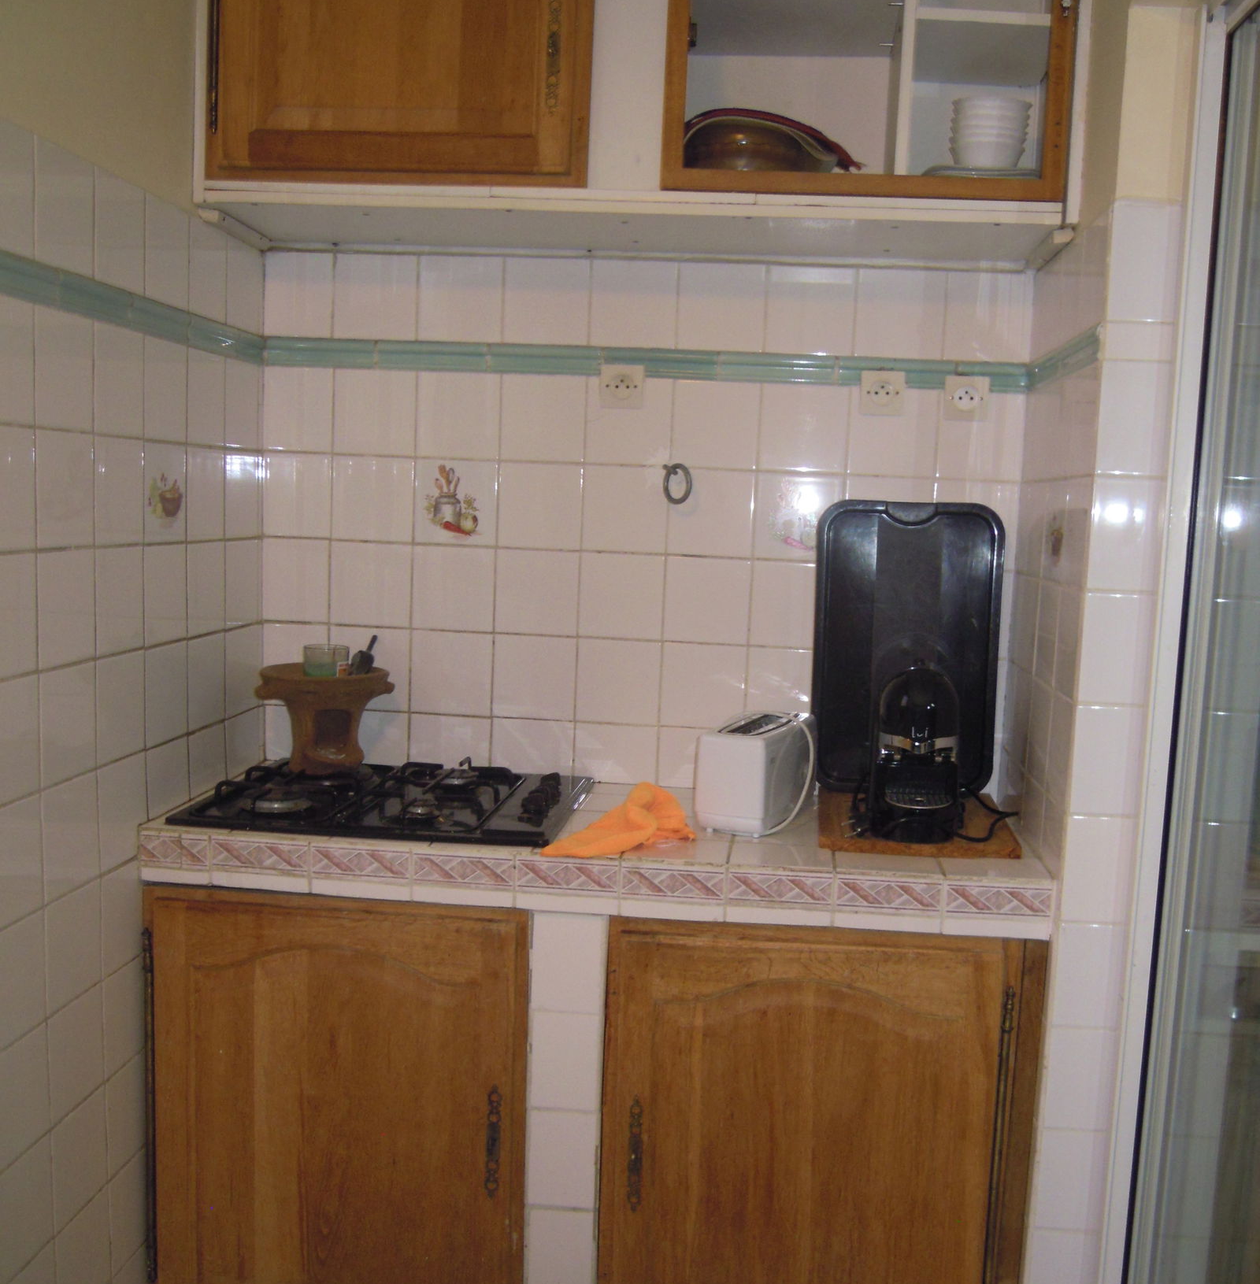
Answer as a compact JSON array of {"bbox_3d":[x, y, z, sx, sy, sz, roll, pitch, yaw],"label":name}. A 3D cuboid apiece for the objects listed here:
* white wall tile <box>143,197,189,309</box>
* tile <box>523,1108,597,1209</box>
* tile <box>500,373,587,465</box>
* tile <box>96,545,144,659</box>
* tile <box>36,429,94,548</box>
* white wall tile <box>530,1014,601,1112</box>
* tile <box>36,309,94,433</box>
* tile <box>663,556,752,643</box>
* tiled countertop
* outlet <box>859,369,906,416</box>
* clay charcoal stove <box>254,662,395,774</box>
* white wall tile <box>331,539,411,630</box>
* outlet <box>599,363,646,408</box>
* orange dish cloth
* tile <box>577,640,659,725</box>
[{"bbox_3d":[-0.695,-0.587,2.056,0.008,0.149,0.150,3,6,6],"label":"white wall tile"},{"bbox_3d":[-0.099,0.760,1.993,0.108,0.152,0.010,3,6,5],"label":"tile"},{"bbox_3d":[-0.152,-0.394,2.407,0.150,0.150,0.008,3,6,6],"label":"tile"},{"bbox_3d":[-0.734,-0.060,1.948,0.009,0.150,0.150,3,6,5],"label":"tile"},{"bbox_3d":[-0.742,-0.198,1.780,0.009,0.150,0.150,3,6,5],"label":"tile"},{"bbox_3d":[-0.099,0.631,2.047,0.105,0.150,0.008,3,6,6],"label":"white wall tile"},{"bbox_3d":[-0.716,-0.344,1.720,0.010,0.150,0.150,2,6,6],"label":"tile"},{"bbox_3d":[0.136,-0.074,2.385,0.150,0.150,0.010,2,6,6],"label":"tile"},{"bbox_3d":[-0.045,0.324,2.220,1.338,0.087,0.512,3,6,5],"label":"tiled countertop"},{"bbox_3d":[0.434,-0.425,2.327,0.077,0.077,0.014,3,6,5],"label":"outlet"},{"bbox_3d":[-0.524,0.133,2.338,0.252,0.168,0.232,-1,6,-24],"label":"clay charcoal stove"},{"bbox_3d":[-0.472,-0.104,2.480,0.150,0.150,0.009,3,6,5],"label":"white wall tile"},{"bbox_3d":[-0.012,-0.444,2.368,0.077,0.077,0.014,3,6,5],"label":"outlet"},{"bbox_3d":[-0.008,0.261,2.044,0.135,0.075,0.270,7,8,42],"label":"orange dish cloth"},{"bbox_3d":[-0.018,0.072,2.439,0.150,0.151,0.008,3,6,6],"label":"tile"}]

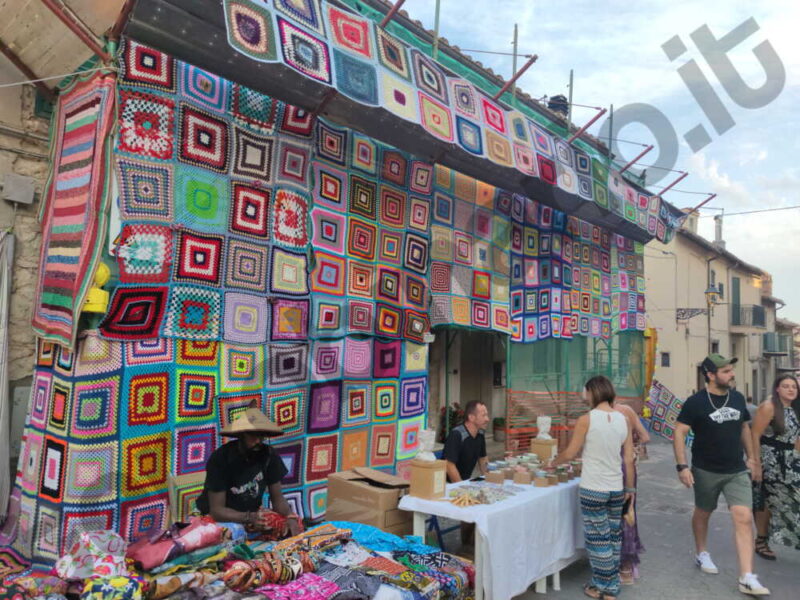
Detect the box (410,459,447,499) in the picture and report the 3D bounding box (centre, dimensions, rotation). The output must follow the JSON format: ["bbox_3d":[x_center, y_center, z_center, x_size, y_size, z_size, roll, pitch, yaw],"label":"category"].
[{"bbox_3d":[0.203,1.264,3.946,0.180,0.240,0.180,-2,-6,40],"label":"box"}]

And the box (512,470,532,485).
[{"bbox_3d":[0.965,1.397,4.368,0.130,0.076,0.090,-2,-6,40],"label":"box"}]

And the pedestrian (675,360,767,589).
[{"bbox_3d":[2.557,1.331,4.447,0.600,1.790,0.500,2,-4,-10],"label":"pedestrian"}]

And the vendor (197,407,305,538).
[{"bbox_3d":[-1.127,1.443,4.040,0.620,1.320,0.700,3,-5,-25],"label":"vendor"}]

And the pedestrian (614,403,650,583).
[{"bbox_3d":[1.795,1.404,4.410,0.380,1.600,0.440,-3,-6,45],"label":"pedestrian"}]

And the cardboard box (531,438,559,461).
[{"bbox_3d":[1.276,1.363,4.893,0.180,0.240,0.180,-2,-6,40],"label":"cardboard box"}]

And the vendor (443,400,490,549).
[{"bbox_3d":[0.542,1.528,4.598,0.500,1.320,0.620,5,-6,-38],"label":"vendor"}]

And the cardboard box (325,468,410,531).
[{"bbox_3d":[-0.242,1.669,4.405,0.620,0.420,0.350,-3,-6,45],"label":"cardboard box"}]

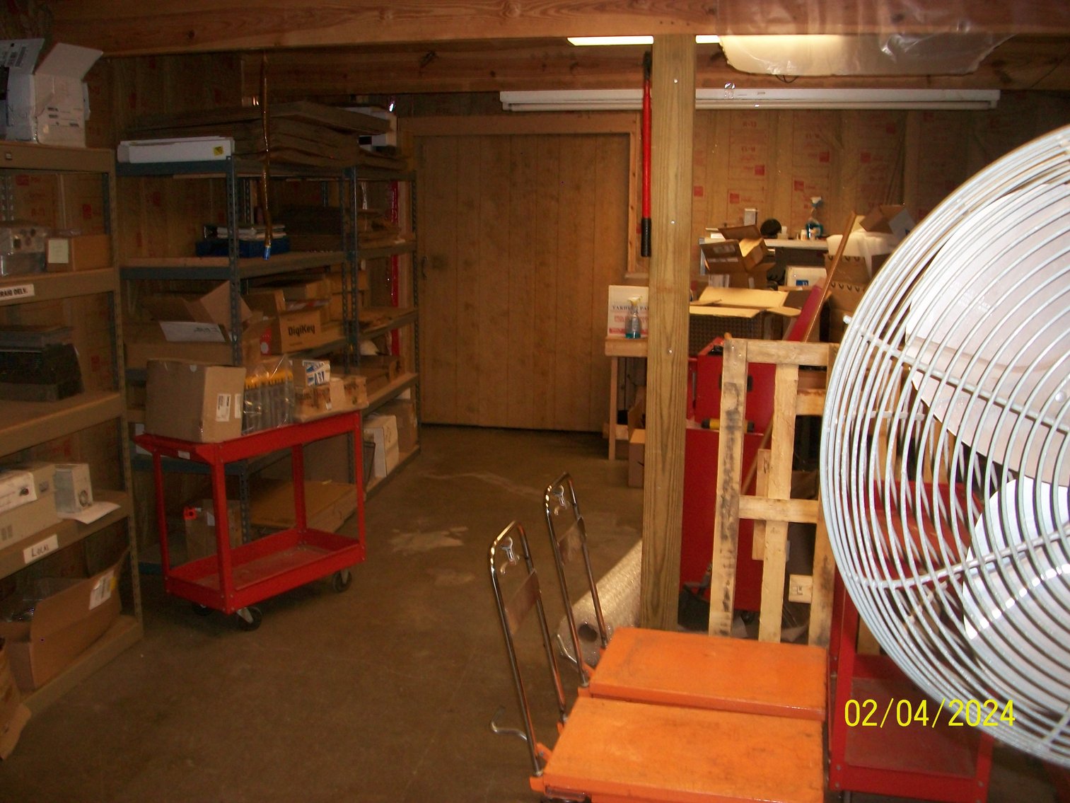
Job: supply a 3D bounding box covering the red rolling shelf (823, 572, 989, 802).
[{"bbox_3d":[1.070,0.700,3.045,0.400,0.780,0.800,3,11,14],"label":"red rolling shelf"}]

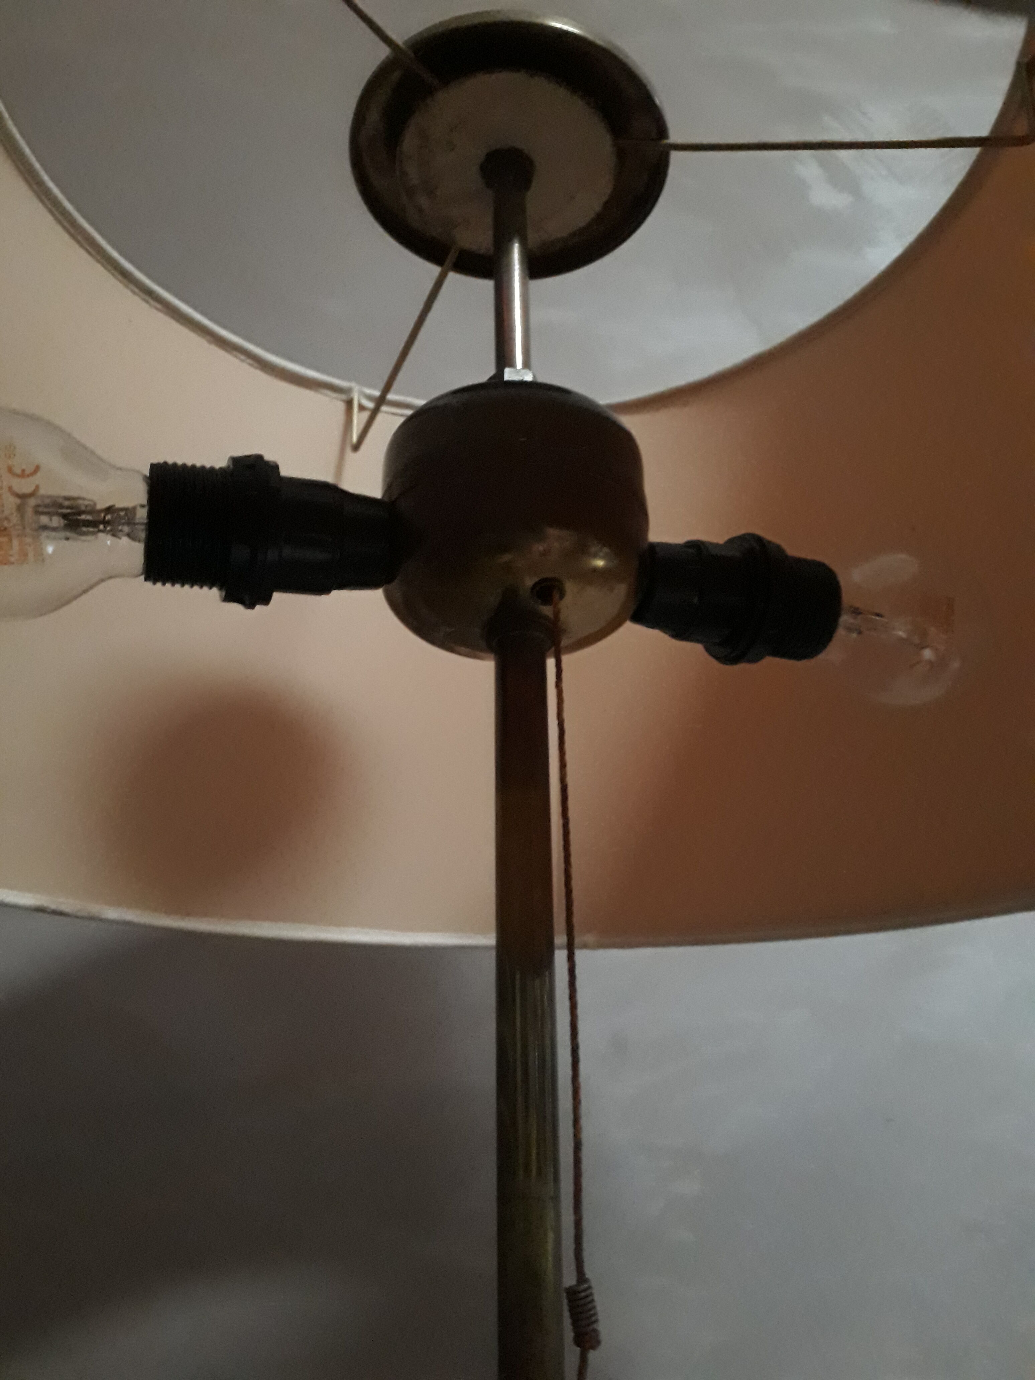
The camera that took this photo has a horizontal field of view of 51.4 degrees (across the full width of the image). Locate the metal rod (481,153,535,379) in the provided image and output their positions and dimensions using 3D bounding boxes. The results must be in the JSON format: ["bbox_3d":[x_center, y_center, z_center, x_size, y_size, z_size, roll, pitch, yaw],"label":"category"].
[{"bbox_3d":[-0.001,-0.117,0.306,0.016,0.081,0.016,-1,-21,0],"label":"metal rod"}]

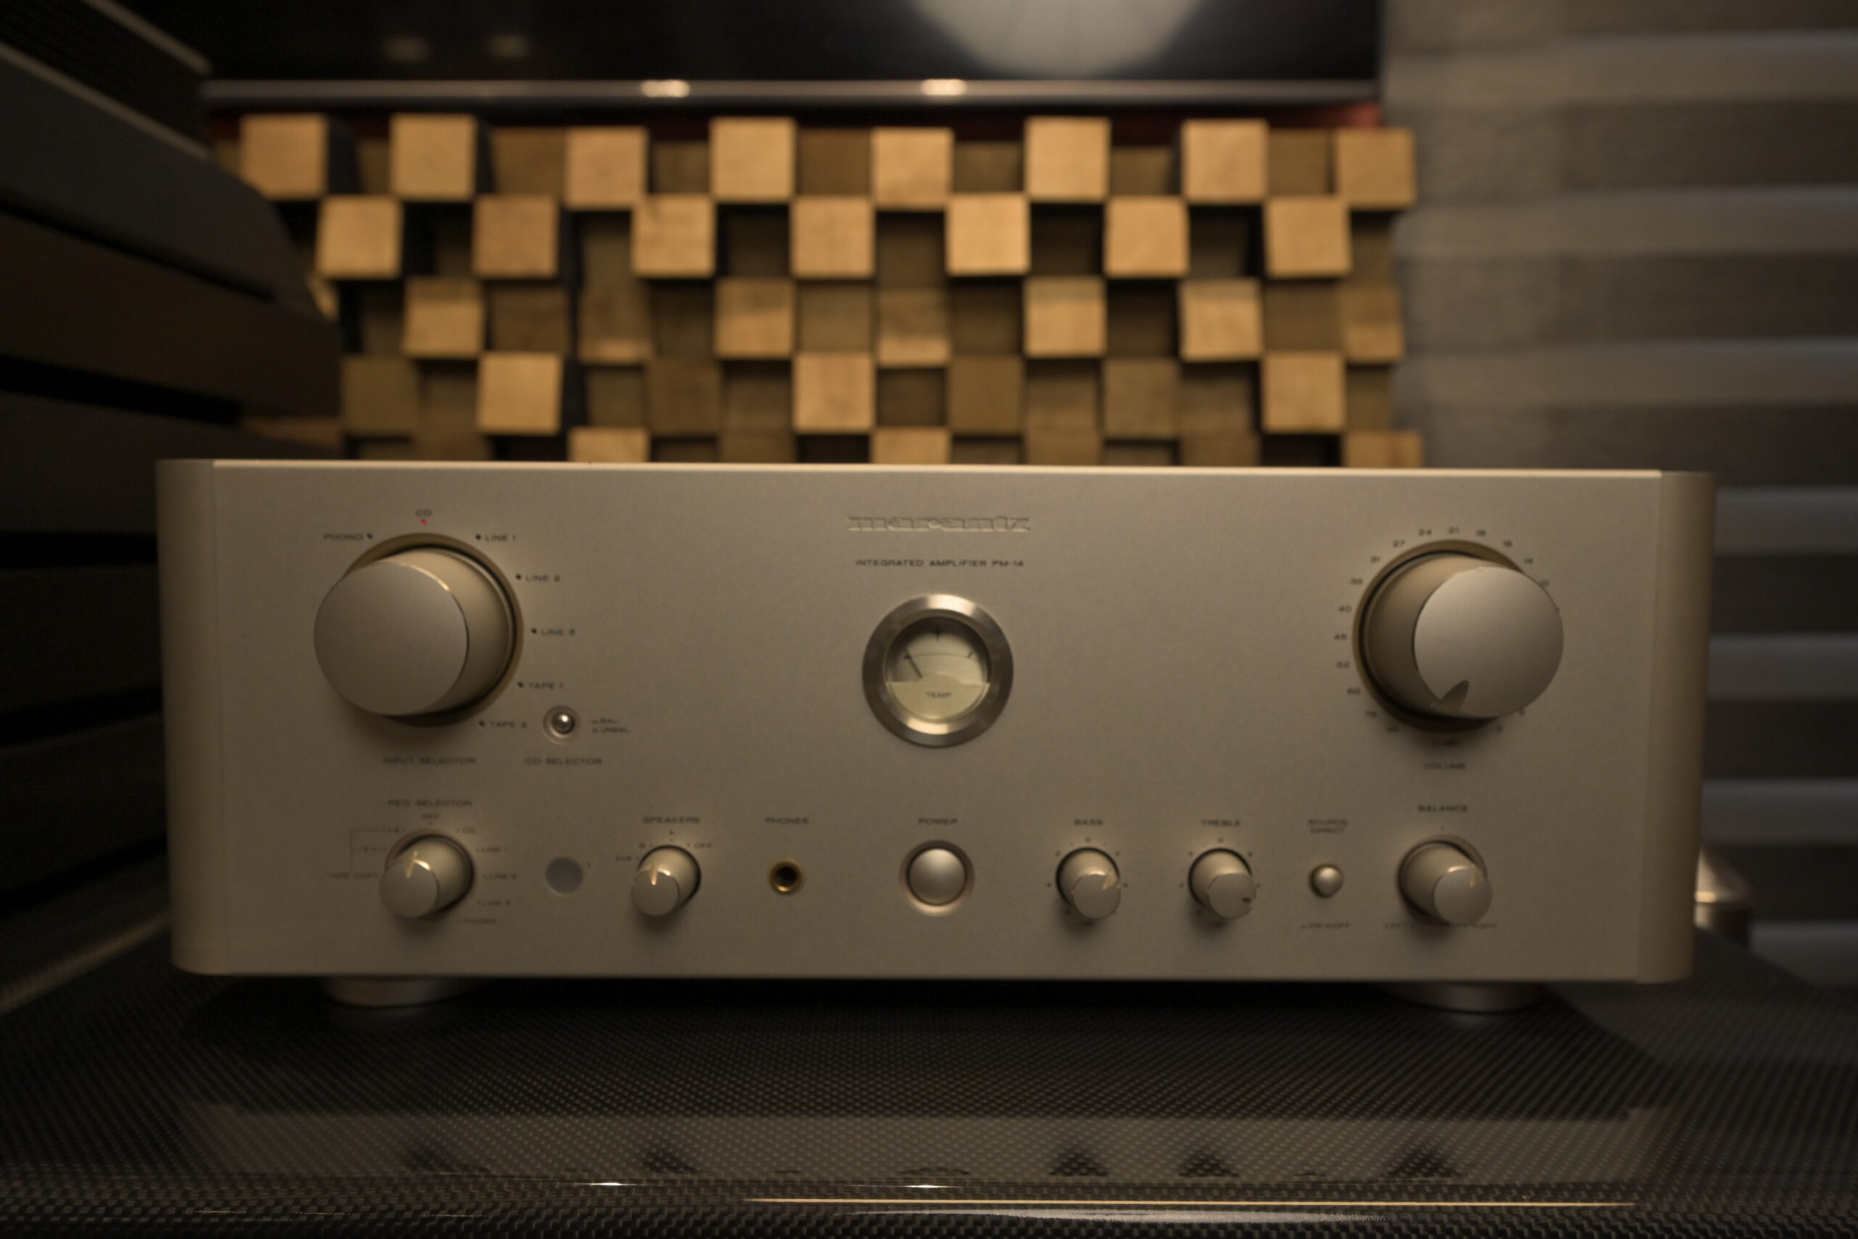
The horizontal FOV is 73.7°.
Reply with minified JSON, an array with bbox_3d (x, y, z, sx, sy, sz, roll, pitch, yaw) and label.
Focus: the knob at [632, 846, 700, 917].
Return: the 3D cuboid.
[{"bbox_3d":[-0.074,0.074,0.344,0.016,0.016,0.016,0,4,0],"label":"knob"}]

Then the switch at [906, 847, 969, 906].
[{"bbox_3d":[0.003,0.074,0.352,0.017,0.017,0.007,0,4,0],"label":"switch"}]

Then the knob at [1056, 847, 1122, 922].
[{"bbox_3d":[0.046,0.075,0.345,0.016,0.016,0.016,0,4,0],"label":"knob"}]

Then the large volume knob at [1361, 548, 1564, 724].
[{"bbox_3d":[0.147,0.006,0.338,0.046,0.046,0.024,0,4,0],"label":"large volume knob"}]

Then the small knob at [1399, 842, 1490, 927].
[{"bbox_3d":[0.147,0.075,0.347,0.022,0.022,0.015,0,4,0],"label":"small knob"}]

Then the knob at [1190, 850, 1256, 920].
[{"bbox_3d":[0.083,0.075,0.346,0.016,0.016,0.016,0,4,0],"label":"knob"}]

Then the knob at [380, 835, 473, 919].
[{"bbox_3d":[-0.141,0.073,0.344,0.022,0.022,0.015,0,4,0],"label":"knob"}]

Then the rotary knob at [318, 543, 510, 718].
[{"bbox_3d":[-0.141,0.004,0.336,0.046,0.046,0.024,0,4,0],"label":"rotary knob"}]

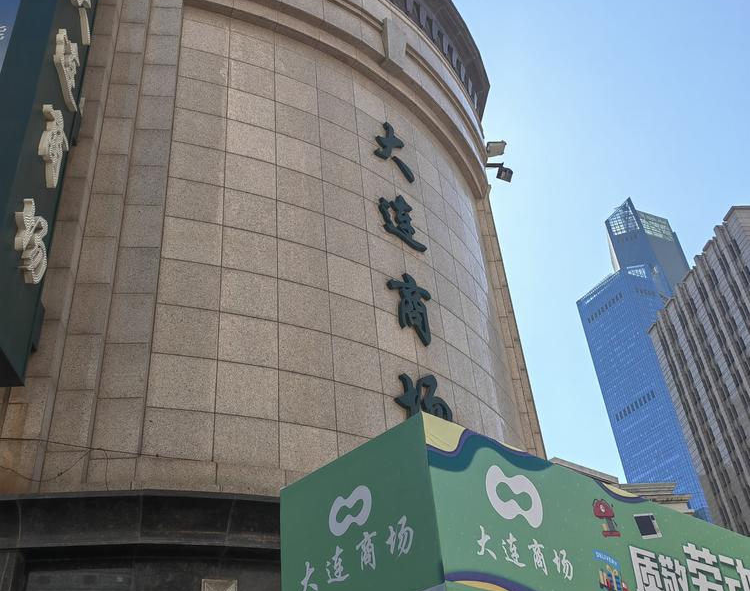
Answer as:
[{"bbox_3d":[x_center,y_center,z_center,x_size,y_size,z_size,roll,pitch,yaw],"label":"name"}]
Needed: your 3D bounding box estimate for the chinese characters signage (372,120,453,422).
[{"bbox_3d":[0.663,-0.628,14.887,1.400,7.565,0.220,26,-46,-37],"label":"chinese characters signage"}]

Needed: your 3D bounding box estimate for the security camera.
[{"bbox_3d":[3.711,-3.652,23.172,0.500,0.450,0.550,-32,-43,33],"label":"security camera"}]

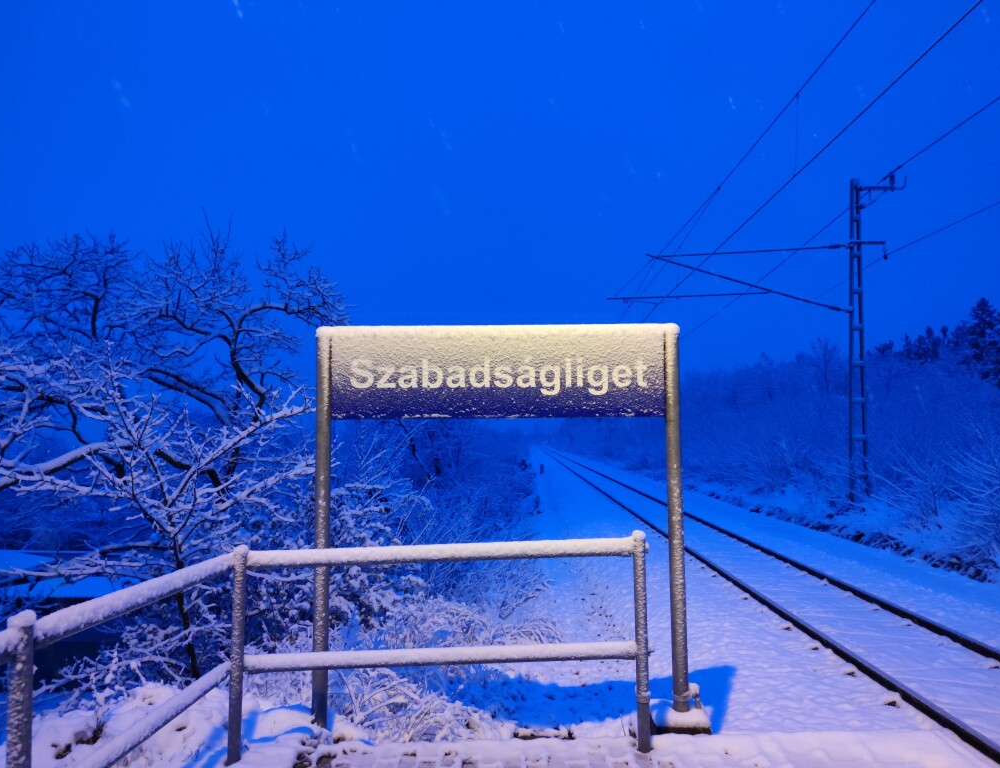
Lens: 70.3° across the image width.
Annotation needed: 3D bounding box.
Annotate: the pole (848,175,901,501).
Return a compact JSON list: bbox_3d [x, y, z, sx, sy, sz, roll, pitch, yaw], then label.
[{"bbox_3d":[9.743,-1.286,18.559,1.450,8.570,0.400,-1,-5,2],"label":"pole"}]

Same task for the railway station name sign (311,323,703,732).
[{"bbox_3d":[-0.011,0.828,4.319,2.275,2.399,0.110,-1,-5,2],"label":"railway station name sign"}]

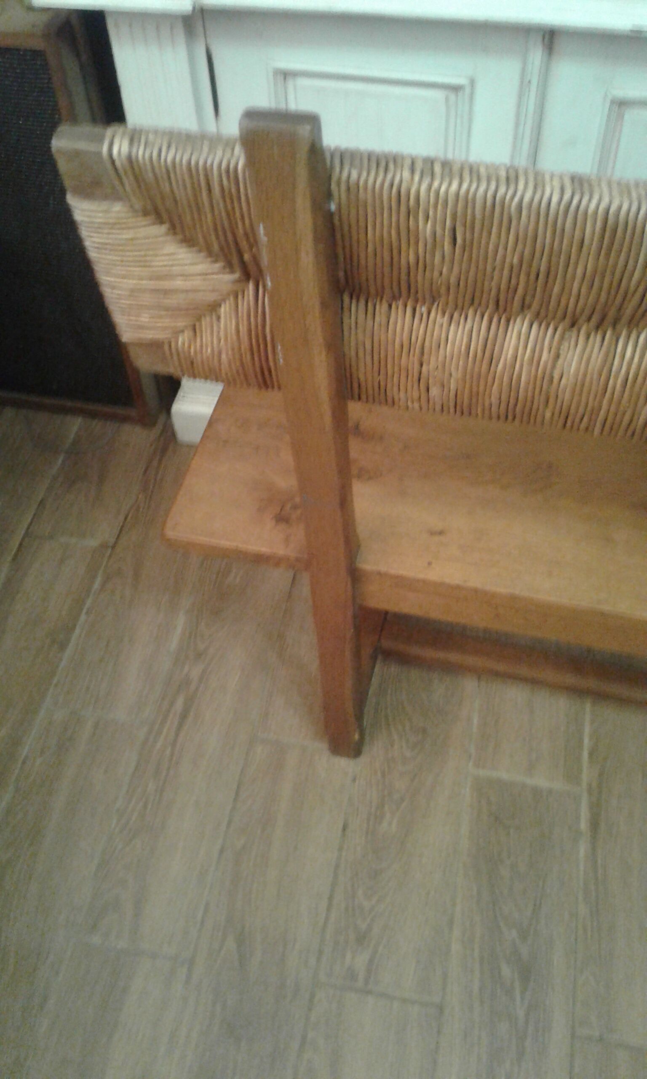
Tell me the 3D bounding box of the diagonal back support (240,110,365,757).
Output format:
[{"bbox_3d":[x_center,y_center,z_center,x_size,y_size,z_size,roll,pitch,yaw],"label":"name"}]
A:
[{"bbox_3d":[0.006,0.010,0.934,0.047,0.935,0.055,12,55,13],"label":"diagonal back support"}]

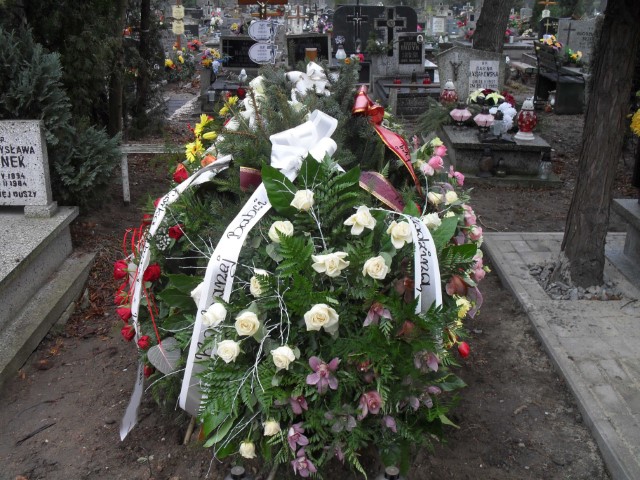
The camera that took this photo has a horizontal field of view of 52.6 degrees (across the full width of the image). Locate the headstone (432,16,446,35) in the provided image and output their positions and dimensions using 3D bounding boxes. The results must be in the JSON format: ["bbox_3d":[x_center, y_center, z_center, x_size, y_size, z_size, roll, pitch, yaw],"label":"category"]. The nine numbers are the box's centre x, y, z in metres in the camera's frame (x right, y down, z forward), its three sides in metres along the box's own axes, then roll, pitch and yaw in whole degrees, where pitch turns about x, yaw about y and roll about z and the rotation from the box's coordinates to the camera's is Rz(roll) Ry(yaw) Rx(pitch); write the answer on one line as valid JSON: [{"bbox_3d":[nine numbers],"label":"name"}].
[{"bbox_3d":[2.678,-4.784,14.500,0.330,0.460,0.160,0,22,0],"label":"headstone"}]

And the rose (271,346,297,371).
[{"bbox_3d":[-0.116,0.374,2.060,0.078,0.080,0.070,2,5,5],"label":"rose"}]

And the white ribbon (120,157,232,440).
[{"bbox_3d":[-0.530,0.213,2.370,0.390,1.000,0.340,0,22,0],"label":"white ribbon"}]

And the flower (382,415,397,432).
[{"bbox_3d":[0.210,0.556,1.960,0.045,0.052,0.040,-2,10,-5],"label":"flower"}]

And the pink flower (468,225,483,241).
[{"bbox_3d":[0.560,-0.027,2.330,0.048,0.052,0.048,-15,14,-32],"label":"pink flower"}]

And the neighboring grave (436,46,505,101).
[{"bbox_3d":[1.615,-1.690,6.965,0.710,0.700,0.150,2,22,5],"label":"neighboring grave"}]

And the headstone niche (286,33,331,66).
[{"bbox_3d":[-0.162,-2.658,9.100,0.630,0.480,0.130,0,22,0],"label":"headstone niche"}]

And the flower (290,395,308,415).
[{"bbox_3d":[-0.067,0.534,2.100,0.058,0.062,0.050,-2,22,-5],"label":"flower"}]

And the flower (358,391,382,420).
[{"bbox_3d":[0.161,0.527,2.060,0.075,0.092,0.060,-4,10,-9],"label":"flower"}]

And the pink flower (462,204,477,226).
[{"bbox_3d":[0.582,-0.095,2.520,0.060,0.082,0.060,-12,12,-28],"label":"pink flower"}]

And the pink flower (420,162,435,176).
[{"bbox_3d":[0.445,-0.292,2.680,0.058,0.056,0.055,-10,11,-23],"label":"pink flower"}]

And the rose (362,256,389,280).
[{"bbox_3d":[0.167,0.087,1.970,0.076,0.074,0.062,-3,5,-8],"label":"rose"}]

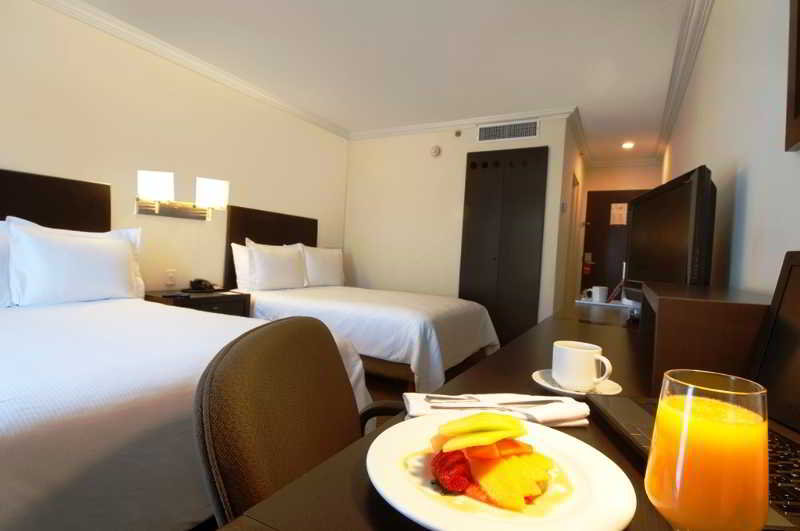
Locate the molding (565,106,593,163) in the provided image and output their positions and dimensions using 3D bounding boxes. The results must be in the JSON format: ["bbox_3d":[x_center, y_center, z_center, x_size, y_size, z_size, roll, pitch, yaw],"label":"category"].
[{"bbox_3d":[2.255,-1.507,4.929,0.090,0.080,2.400,4,2,30],"label":"molding"}]

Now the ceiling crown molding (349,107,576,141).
[{"bbox_3d":[0.531,-1.592,4.588,2.745,0.080,0.090,4,2,30],"label":"ceiling crown molding"}]

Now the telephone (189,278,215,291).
[{"bbox_3d":[-1.655,0.162,3.324,0.190,0.100,0.200,4,2,30],"label":"telephone"}]

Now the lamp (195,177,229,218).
[{"bbox_3d":[-1.585,-0.549,3.329,0.290,0.350,0.260,4,2,30],"label":"lamp"}]

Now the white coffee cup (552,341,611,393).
[{"bbox_3d":[0.316,0.177,0.697,0.097,0.073,0.079,4,2,22],"label":"white coffee cup"}]

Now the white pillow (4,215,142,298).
[{"bbox_3d":[-1.978,-0.015,2.498,0.190,0.480,0.700,-8,-4,30],"label":"white pillow"}]

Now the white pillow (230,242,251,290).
[{"bbox_3d":[-1.365,0.013,3.961,0.160,0.460,0.660,-12,-6,29],"label":"white pillow"}]

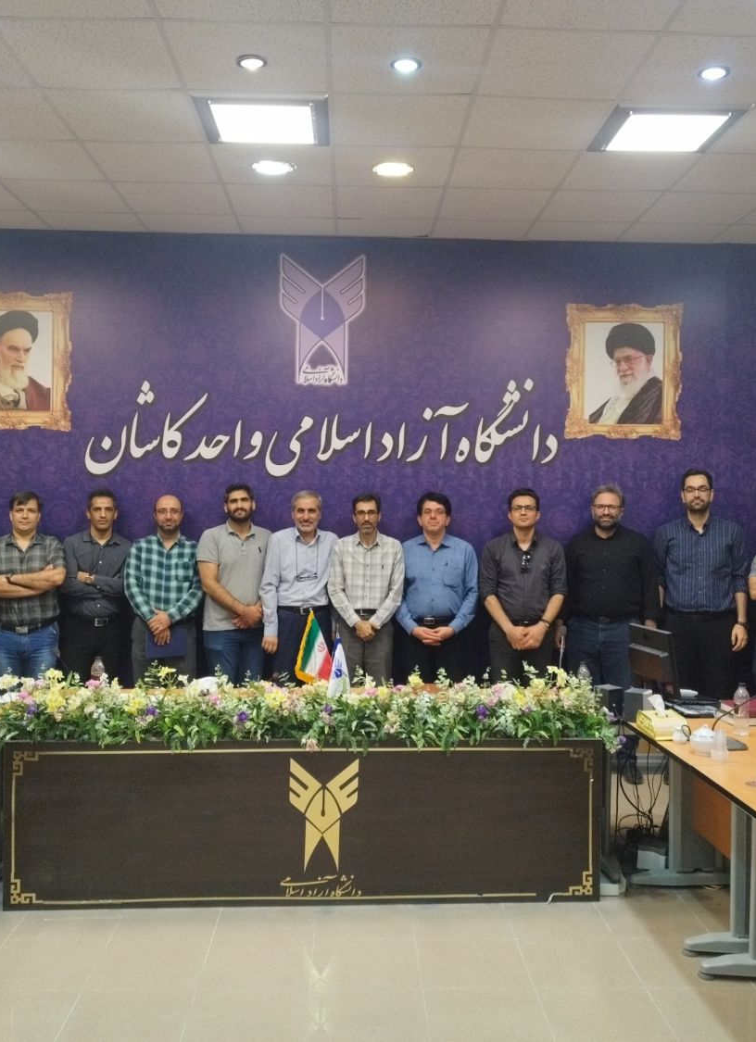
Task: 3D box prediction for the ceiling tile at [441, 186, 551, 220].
[{"bbox_3d":[0.665,-1.825,5.537,0.600,0.020,0.600,1,2,-2],"label":"ceiling tile"}]

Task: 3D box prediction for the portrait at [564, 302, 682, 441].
[{"bbox_3d":[1.589,-0.967,6.240,0.745,0.890,0.040,1,2,-2],"label":"portrait"}]

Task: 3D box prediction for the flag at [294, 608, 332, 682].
[{"bbox_3d":[-0.298,0.604,4.600,0.200,0.370,0.080,1,1,-3],"label":"flag"}]

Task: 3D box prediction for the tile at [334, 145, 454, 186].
[{"bbox_3d":[0.081,-1.798,4.880,0.600,0.020,0.600,1,1,-2],"label":"tile"}]

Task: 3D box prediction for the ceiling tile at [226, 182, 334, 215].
[{"bbox_3d":[-0.536,-1.817,5.456,0.600,0.020,0.600,1,1,-2],"label":"ceiling tile"}]

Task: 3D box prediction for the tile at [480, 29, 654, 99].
[{"bbox_3d":[0.722,-1.794,3.786,0.600,0.020,0.600,0,1,-2],"label":"tile"}]

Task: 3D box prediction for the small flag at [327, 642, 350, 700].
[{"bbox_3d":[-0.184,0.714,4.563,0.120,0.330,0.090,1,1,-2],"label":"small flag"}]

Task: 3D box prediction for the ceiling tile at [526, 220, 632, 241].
[{"bbox_3d":[1.252,-1.835,6.076,0.600,0.020,0.440,1,2,-2],"label":"ceiling tile"}]

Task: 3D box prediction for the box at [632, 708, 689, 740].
[{"bbox_3d":[1.211,0.862,4.104,0.140,0.082,0.285,1,1,1],"label":"box"}]

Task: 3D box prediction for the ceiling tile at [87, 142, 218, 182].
[{"bbox_3d":[-1.131,-1.829,4.899,0.600,0.020,0.600,0,1,-2],"label":"ceiling tile"}]

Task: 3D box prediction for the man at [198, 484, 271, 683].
[{"bbox_3d":[-0.841,0.686,5.675,0.500,1.815,0.320,0,1,-5],"label":"man"}]

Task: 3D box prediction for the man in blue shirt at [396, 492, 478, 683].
[{"bbox_3d":[0.358,0.710,5.878,0.500,1.764,0.330,1,1,6],"label":"man in blue shirt"}]

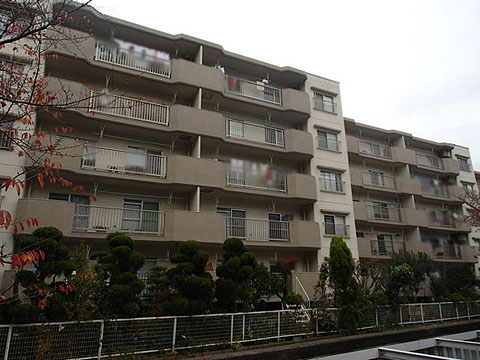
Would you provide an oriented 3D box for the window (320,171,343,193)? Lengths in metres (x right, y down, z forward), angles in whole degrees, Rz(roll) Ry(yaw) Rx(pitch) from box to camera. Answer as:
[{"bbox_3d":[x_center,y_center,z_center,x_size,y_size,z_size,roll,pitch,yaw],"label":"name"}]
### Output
[{"bbox_3d":[5.553,0.127,21.082,1.600,1.160,0.150,7,-19,-24],"label":"window"}]

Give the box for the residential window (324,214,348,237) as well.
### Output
[{"bbox_3d":[5.578,2.705,20.282,1.600,1.160,0.150,7,-19,-24],"label":"residential window"}]

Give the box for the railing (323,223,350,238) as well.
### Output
[{"bbox_3d":[5.598,2.983,20.048,1.970,0.750,0.180,7,-19,-24],"label":"railing"}]

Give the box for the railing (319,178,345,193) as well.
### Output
[{"bbox_3d":[5.573,0.405,20.848,1.970,0.750,0.180,7,-19,-24],"label":"railing"}]

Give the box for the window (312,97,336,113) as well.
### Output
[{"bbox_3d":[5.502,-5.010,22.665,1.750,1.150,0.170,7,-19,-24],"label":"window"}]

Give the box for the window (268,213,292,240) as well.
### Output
[{"bbox_3d":[2.394,2.830,19.791,1.730,1.830,0.120,7,-19,-24],"label":"window"}]

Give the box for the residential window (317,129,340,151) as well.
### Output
[{"bbox_3d":[5.527,-2.452,21.883,1.600,1.160,0.150,7,-19,-24],"label":"residential window"}]

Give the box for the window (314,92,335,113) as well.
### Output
[{"bbox_3d":[5.502,-5.031,22.683,1.600,1.160,0.150,7,-19,-24],"label":"window"}]

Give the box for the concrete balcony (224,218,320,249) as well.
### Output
[{"bbox_3d":[1.591,2.911,18.525,5.598,1.380,1.350,7,-19,-24],"label":"concrete balcony"}]

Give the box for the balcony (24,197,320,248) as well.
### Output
[{"bbox_3d":[-2.342,2.394,16.733,14.305,1.380,1.350,7,-19,-24],"label":"balcony"}]

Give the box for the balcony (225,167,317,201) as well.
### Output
[{"bbox_3d":[1.566,0.333,19.325,5.598,1.380,1.350,7,-19,-24],"label":"balcony"}]

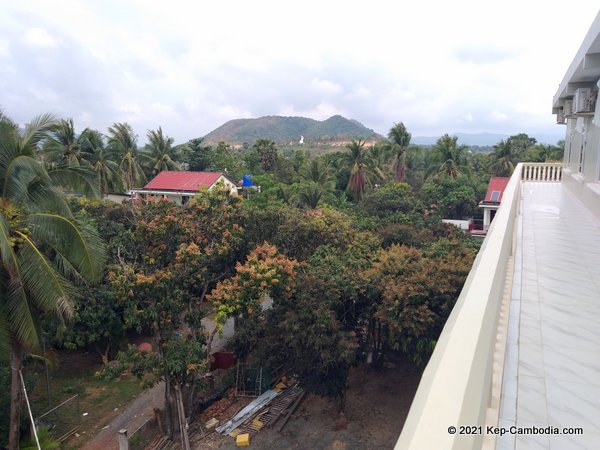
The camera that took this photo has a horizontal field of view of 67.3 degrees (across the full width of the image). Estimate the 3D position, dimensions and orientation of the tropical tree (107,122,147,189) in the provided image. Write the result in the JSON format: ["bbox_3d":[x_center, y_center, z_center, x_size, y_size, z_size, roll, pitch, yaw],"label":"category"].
[{"bbox_3d":[-25.021,-8.480,65.523,5.900,12.538,5.900,0,10,0],"label":"tropical tree"}]

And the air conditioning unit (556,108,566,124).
[{"bbox_3d":[10.656,-4.442,18.334,0.300,0.560,0.800,5,11,26],"label":"air conditioning unit"}]

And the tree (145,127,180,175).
[{"bbox_3d":[-21.932,-9.561,72.441,5.800,12.263,5.800,0,10,0],"label":"tree"}]

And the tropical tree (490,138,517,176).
[{"bbox_3d":[33.794,-9.185,75.553,5.400,10.442,5.400,0,10,0],"label":"tropical tree"}]

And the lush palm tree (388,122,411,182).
[{"bbox_3d":[14.784,-8.876,67.484,4.000,12.636,4.000,0,10,0],"label":"lush palm tree"}]

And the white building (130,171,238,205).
[{"bbox_3d":[-16.208,-4.886,65.409,12.000,5.500,8.600,4,11,23],"label":"white building"}]

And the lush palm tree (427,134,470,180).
[{"bbox_3d":[20.767,-7.281,63.704,6.100,10.809,6.100,0,10,0],"label":"lush palm tree"}]

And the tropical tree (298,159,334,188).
[{"bbox_3d":[2.235,-5.333,62.017,5.100,7.557,5.100,0,10,0],"label":"tropical tree"}]

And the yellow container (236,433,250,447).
[{"bbox_3d":[-1.790,6.787,14.281,0.410,0.270,0.330,2,10,10],"label":"yellow container"}]

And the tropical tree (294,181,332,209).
[{"bbox_3d":[1.534,-2.499,52.362,4.600,5.331,4.600,0,10,0],"label":"tropical tree"}]

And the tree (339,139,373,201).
[{"bbox_3d":[7.654,-6.649,61.784,5.200,10.231,5.200,0,10,0],"label":"tree"}]

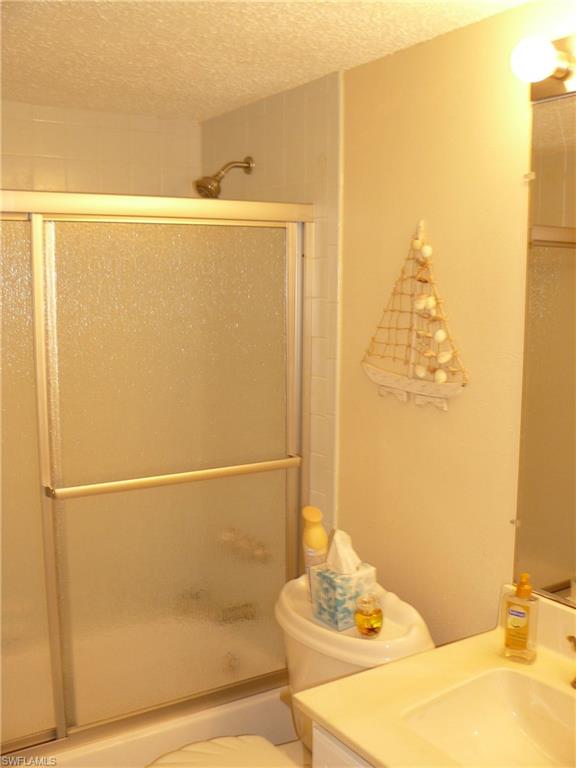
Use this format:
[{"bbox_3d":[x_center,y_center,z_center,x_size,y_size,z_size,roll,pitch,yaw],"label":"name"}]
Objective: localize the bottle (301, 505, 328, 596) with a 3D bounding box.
[{"bbox_3d":[0.079,0.441,2.028,0.062,0.245,0.056,-6,5,6],"label":"bottle"}]

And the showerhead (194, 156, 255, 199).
[{"bbox_3d":[-0.201,-0.628,2.439,0.187,0.142,0.075,-4,9,-31],"label":"showerhead"}]

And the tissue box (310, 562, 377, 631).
[{"bbox_3d":[0.135,0.512,1.949,0.111,0.126,0.111,-4,5,-31],"label":"tissue box"}]

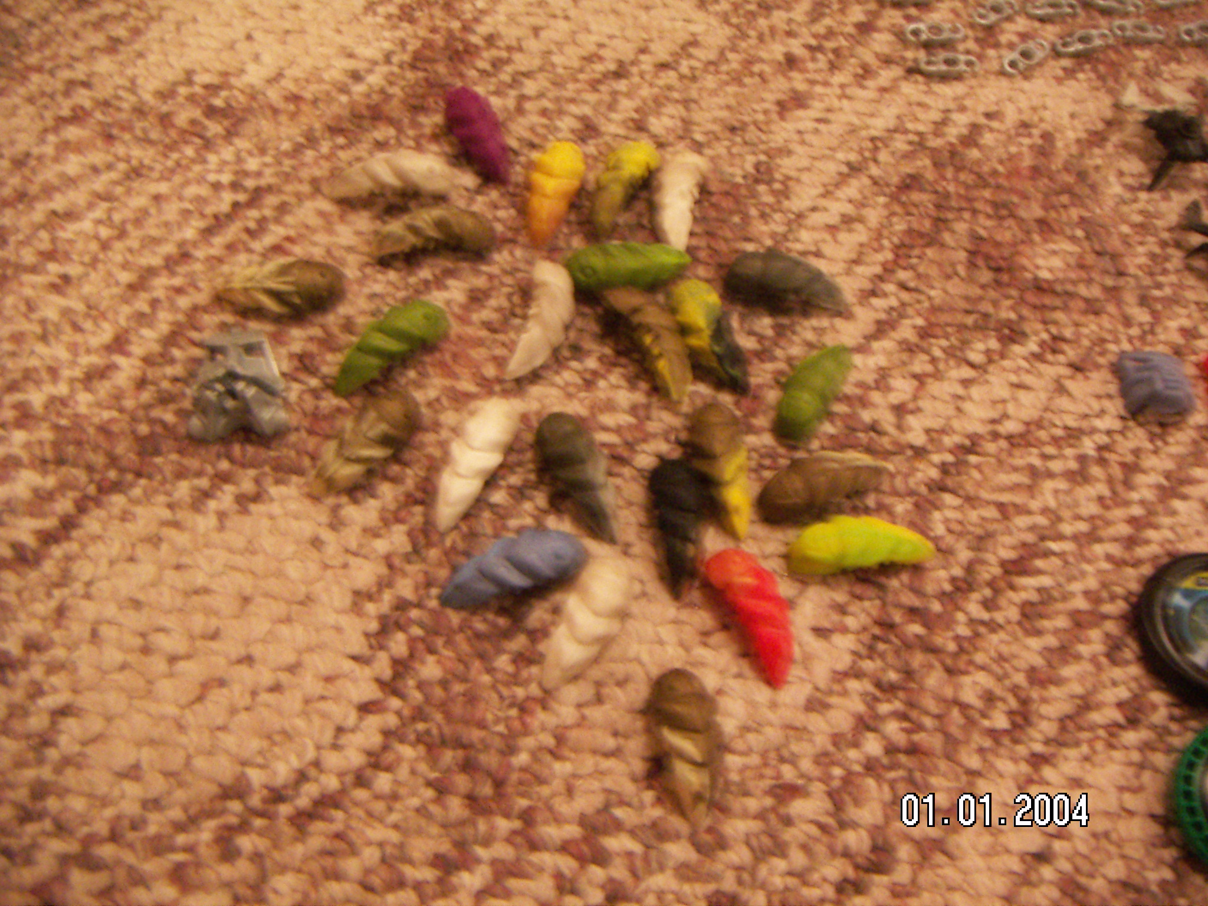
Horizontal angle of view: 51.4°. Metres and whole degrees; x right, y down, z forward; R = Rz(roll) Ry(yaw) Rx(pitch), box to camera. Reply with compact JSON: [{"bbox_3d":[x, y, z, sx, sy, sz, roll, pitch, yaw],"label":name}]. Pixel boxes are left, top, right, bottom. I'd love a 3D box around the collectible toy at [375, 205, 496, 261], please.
[{"bbox_3d":[-0.068,-0.088,0.504,0.051,0.015,0.017,-12,59,-8],"label":"collectible toy"}]

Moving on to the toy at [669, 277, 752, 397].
[{"bbox_3d":[0.037,-0.041,0.437,0.017,0.015,0.046,-18,62,-11],"label":"toy"}]

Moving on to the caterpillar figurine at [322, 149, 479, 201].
[{"bbox_3d":[-0.087,-0.114,0.520,0.055,0.015,0.017,-5,58,-3],"label":"caterpillar figurine"}]

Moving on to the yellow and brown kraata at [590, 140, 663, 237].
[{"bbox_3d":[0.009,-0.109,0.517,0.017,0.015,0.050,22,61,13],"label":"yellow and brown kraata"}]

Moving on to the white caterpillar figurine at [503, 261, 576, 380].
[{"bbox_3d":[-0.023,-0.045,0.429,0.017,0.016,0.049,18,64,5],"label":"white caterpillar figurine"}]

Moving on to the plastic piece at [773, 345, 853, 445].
[{"bbox_3d":[0.080,-0.024,0.464,0.017,0.015,0.051,27,62,16],"label":"plastic piece"}]

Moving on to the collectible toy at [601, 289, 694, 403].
[{"bbox_3d":[0.016,-0.040,0.435,0.017,0.016,0.047,-22,62,-12],"label":"collectible toy"}]

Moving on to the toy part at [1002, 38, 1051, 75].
[{"bbox_3d":[0.173,-0.162,0.514,0.024,0.004,0.008,-35,66,-19],"label":"toy part"}]

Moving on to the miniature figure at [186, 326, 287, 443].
[{"bbox_3d":[-0.120,-0.022,0.412,0.030,0.015,0.037,-6,64,-7],"label":"miniature figure"}]

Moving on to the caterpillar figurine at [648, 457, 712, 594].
[{"bbox_3d":[0.023,0.022,0.400,0.017,0.015,0.045,1,60,0],"label":"caterpillar figurine"}]

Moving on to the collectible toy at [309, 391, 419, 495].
[{"bbox_3d":[-0.077,-0.003,0.404,0.019,0.016,0.046,34,66,13],"label":"collectible toy"}]

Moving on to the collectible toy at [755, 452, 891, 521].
[{"bbox_3d":[0.078,0.012,0.442,0.052,0.015,0.017,-21,60,-12],"label":"collectible toy"}]

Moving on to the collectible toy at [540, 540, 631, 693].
[{"bbox_3d":[-0.007,0.053,0.416,0.017,0.015,0.053,22,61,13],"label":"collectible toy"}]

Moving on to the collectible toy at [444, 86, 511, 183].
[{"bbox_3d":[-0.046,-0.117,0.464,0.018,0.016,0.048,-21,67,-14],"label":"collectible toy"}]

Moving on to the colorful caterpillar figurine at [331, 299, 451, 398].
[{"bbox_3d":[-0.074,-0.037,0.433,0.046,0.015,0.017,-35,66,-19],"label":"colorful caterpillar figurine"}]

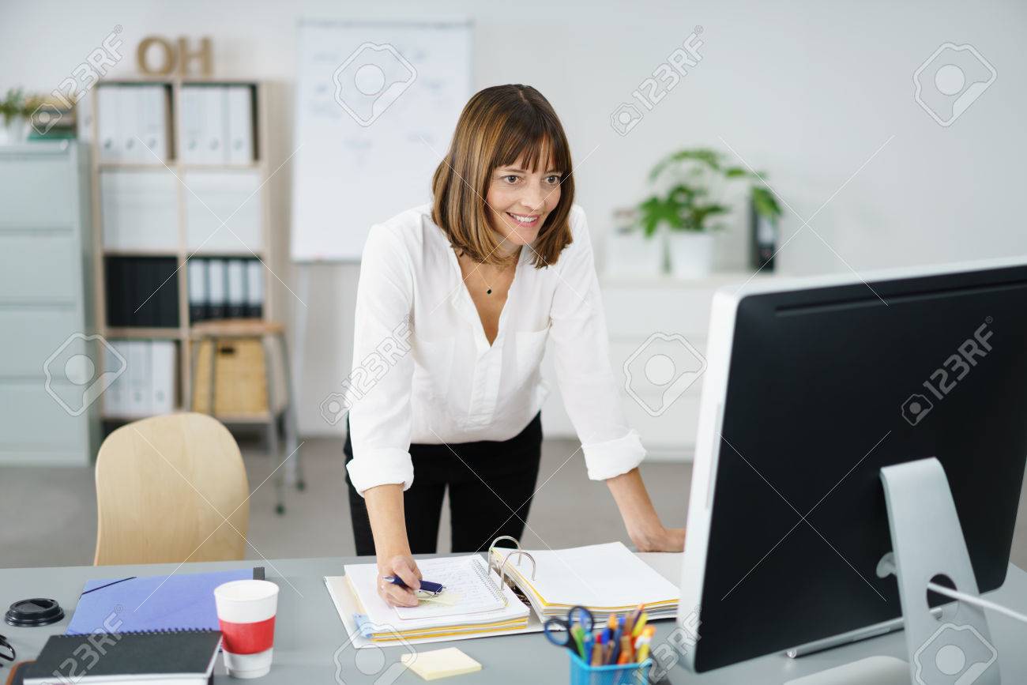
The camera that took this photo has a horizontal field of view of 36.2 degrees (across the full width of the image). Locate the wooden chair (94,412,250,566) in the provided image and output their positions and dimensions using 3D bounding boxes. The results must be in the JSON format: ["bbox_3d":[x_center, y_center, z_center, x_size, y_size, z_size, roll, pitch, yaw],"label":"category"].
[{"bbox_3d":[-0.678,0.571,3.290,0.460,0.787,0.500,-3,9,-20],"label":"wooden chair"}]

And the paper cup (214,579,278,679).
[{"bbox_3d":[-0.363,0.395,2.147,0.088,0.115,0.088,1,10,0],"label":"paper cup"}]

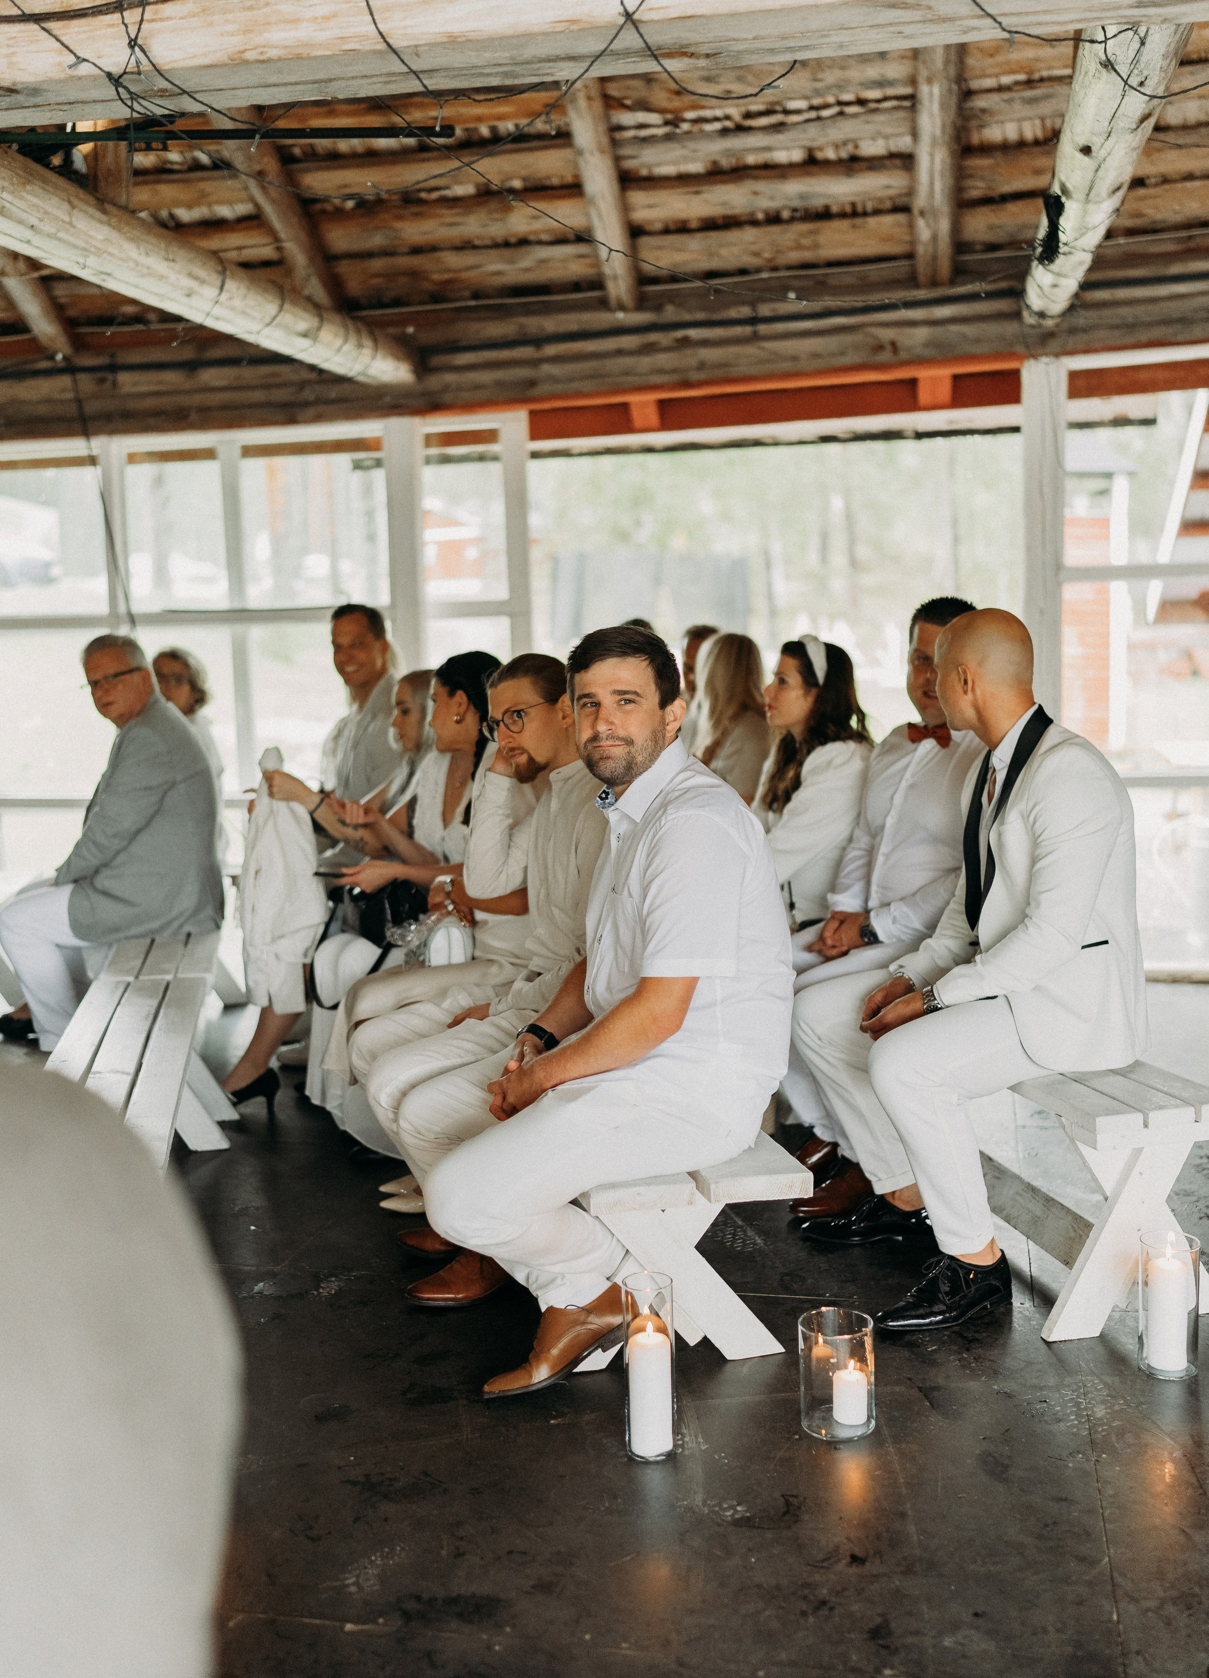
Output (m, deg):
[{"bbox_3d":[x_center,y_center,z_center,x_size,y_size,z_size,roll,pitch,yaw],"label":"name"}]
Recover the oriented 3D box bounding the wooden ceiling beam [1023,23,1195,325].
[{"bbox_3d":[1.277,-1.722,4.697,0.190,0.190,2.823,-1,6,11],"label":"wooden ceiling beam"}]

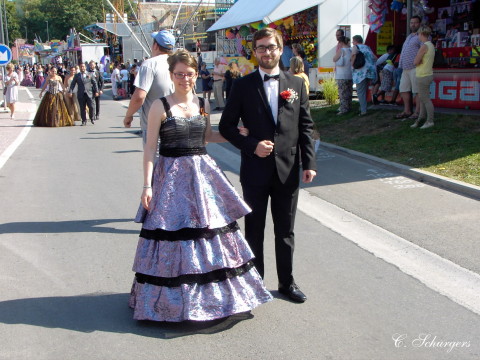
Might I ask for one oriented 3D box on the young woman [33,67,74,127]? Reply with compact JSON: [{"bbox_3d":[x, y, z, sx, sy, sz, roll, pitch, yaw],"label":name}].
[{"bbox_3d":[-5.380,-2.425,20.800,1.180,1.660,1.050,-3,9,-12],"label":"young woman"}]

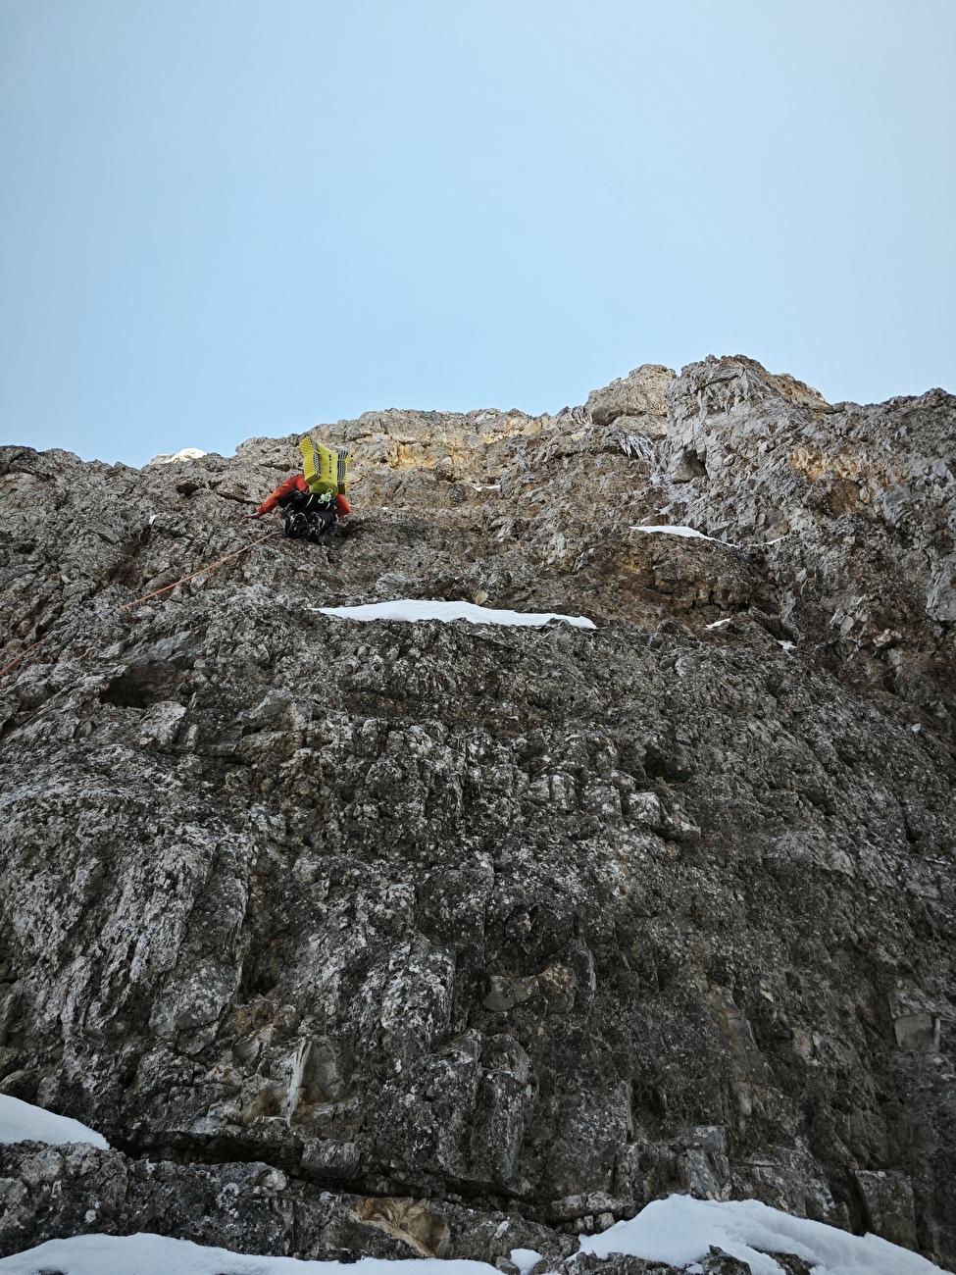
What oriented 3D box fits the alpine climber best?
[{"bbox_3d":[-1.690,-1.389,8.007,1.000,1.300,0.700,12,-48,-11],"label":"alpine climber"}]

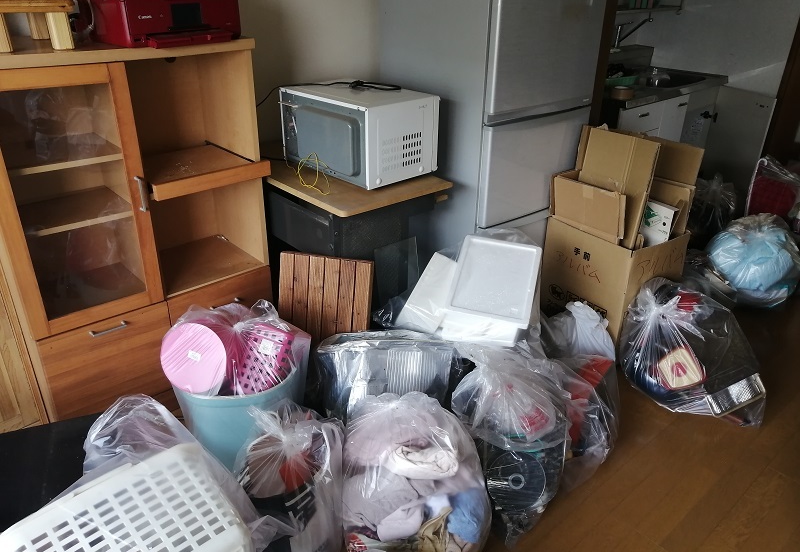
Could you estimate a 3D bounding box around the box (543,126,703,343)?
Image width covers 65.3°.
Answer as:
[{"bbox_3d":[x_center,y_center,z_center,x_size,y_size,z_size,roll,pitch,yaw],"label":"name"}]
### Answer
[{"bbox_3d":[0.847,-0.162,2.443,0.360,0.740,0.420,-15,30,-28],"label":"box"}]

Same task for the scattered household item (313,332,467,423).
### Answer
[{"bbox_3d":[-0.033,0.326,1.895,0.420,0.330,0.250,1,26,0],"label":"scattered household item"}]

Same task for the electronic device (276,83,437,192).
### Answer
[{"bbox_3d":[-0.144,-0.511,2.185,0.315,0.256,0.465,-22,34,-38],"label":"electronic device"}]

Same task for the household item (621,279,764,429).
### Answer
[{"bbox_3d":[0.968,0.221,2.118,0.380,0.340,0.360,8,27,15],"label":"household item"}]

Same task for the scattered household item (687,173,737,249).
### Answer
[{"bbox_3d":[1.502,-0.253,2.986,0.290,0.440,0.290,1,26,0],"label":"scattered household item"}]

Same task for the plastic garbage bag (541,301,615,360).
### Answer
[{"bbox_3d":[0.618,0.219,2.196,0.250,0.270,0.250,1,26,0],"label":"plastic garbage bag"}]

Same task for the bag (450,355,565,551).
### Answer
[{"bbox_3d":[0.281,0.434,1.646,0.290,0.360,0.300,1,26,0],"label":"bag"}]

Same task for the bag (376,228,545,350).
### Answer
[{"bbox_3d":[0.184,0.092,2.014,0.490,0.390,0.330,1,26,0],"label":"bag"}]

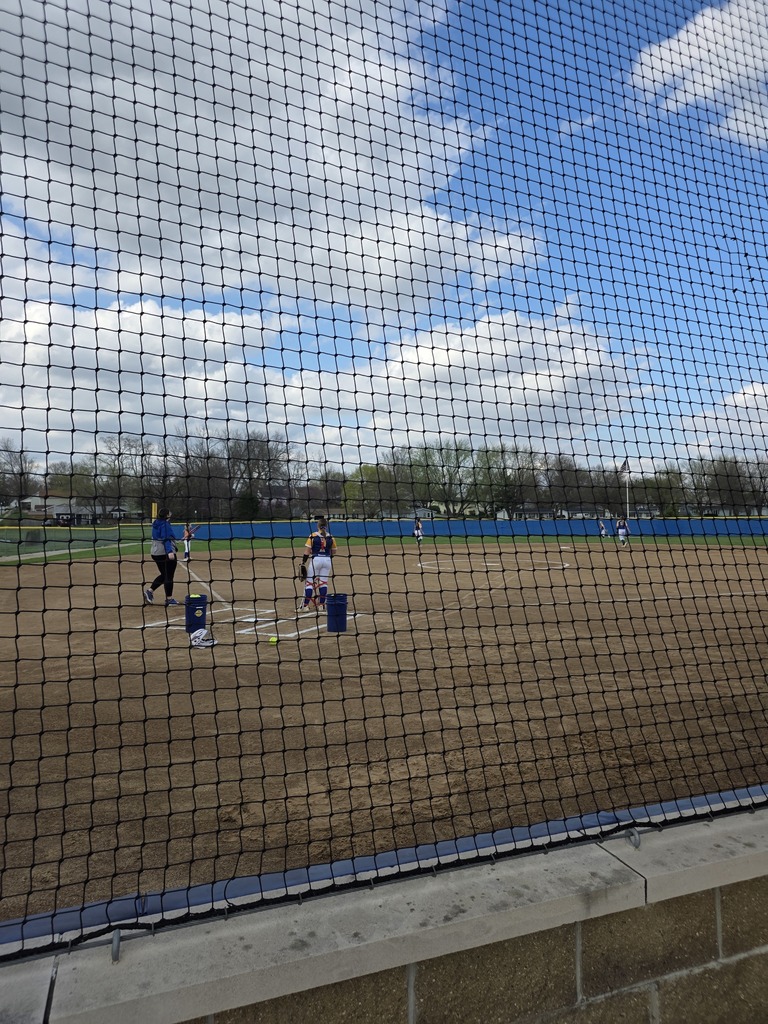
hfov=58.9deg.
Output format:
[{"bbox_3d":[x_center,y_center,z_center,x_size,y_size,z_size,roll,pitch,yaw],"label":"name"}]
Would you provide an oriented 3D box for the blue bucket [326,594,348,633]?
[{"bbox_3d":[-0.636,1.390,9.300,0.300,0.490,0.300,-1,-1,0],"label":"blue bucket"}]

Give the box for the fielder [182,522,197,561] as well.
[{"bbox_3d":[-7.583,1.141,26.500,0.560,1.560,0.450,0,-1,-27],"label":"fielder"}]

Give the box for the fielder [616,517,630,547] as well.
[{"bbox_3d":[11.827,0.978,33.600,0.650,1.550,0.500,-1,-1,14],"label":"fielder"}]

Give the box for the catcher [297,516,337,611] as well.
[{"bbox_3d":[-1.109,0.871,11.350,0.620,1.580,0.450,0,-1,-10],"label":"catcher"}]

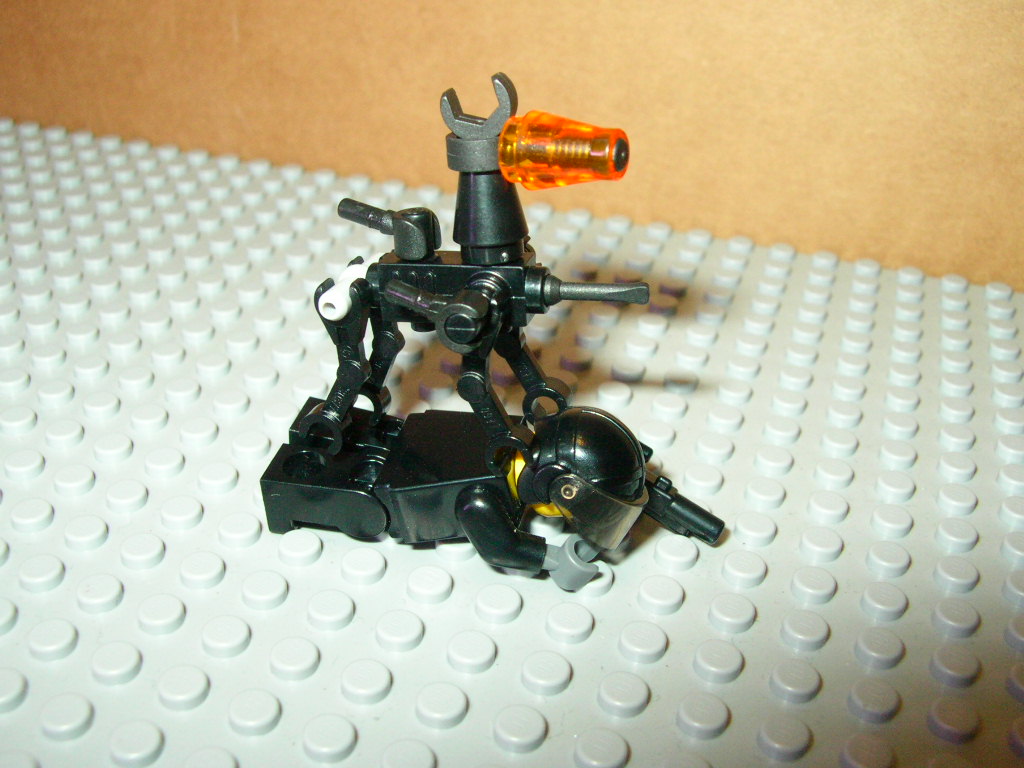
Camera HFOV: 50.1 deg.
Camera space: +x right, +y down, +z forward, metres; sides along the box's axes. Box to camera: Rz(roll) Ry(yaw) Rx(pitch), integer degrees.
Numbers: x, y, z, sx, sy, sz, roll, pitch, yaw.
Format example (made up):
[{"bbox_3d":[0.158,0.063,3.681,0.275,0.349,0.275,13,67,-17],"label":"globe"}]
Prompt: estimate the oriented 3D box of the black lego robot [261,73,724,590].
[{"bbox_3d":[-0.001,-0.006,0.118,0.053,0.052,0.028,3,30,-1],"label":"black lego robot"}]

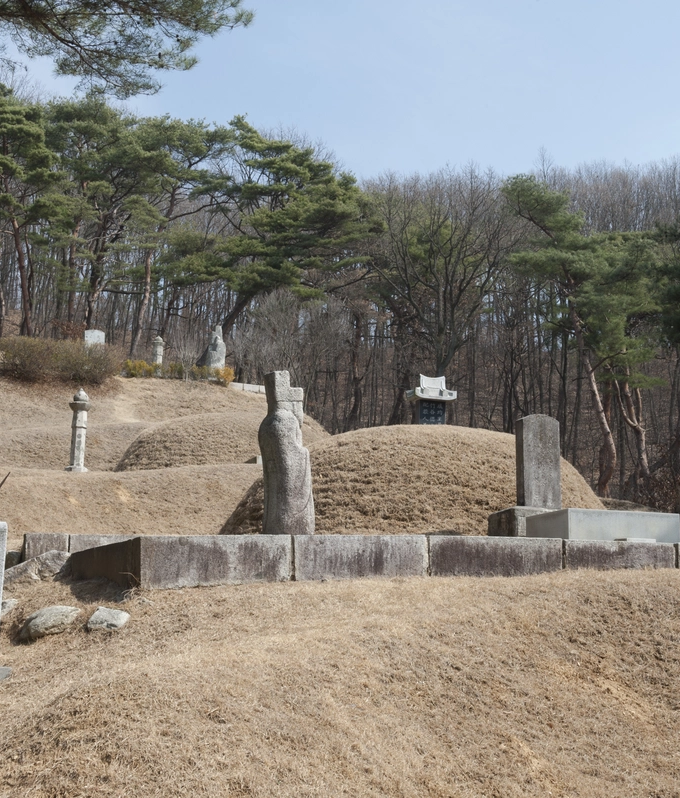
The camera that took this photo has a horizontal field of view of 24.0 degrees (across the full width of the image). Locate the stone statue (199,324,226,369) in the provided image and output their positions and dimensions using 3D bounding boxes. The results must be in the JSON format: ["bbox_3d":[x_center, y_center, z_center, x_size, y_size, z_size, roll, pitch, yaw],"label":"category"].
[{"bbox_3d":[-4.217,-1.567,54.359,0.660,1.918,0.620,5,-12,-22],"label":"stone statue"}]

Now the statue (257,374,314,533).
[{"bbox_3d":[-0.620,0.662,18.937,0.520,2.033,0.580,4,-12,-20],"label":"statue"}]

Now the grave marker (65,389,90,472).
[{"bbox_3d":[-5.236,0.616,31.998,0.450,1.688,0.450,4,-12,-20],"label":"grave marker"}]

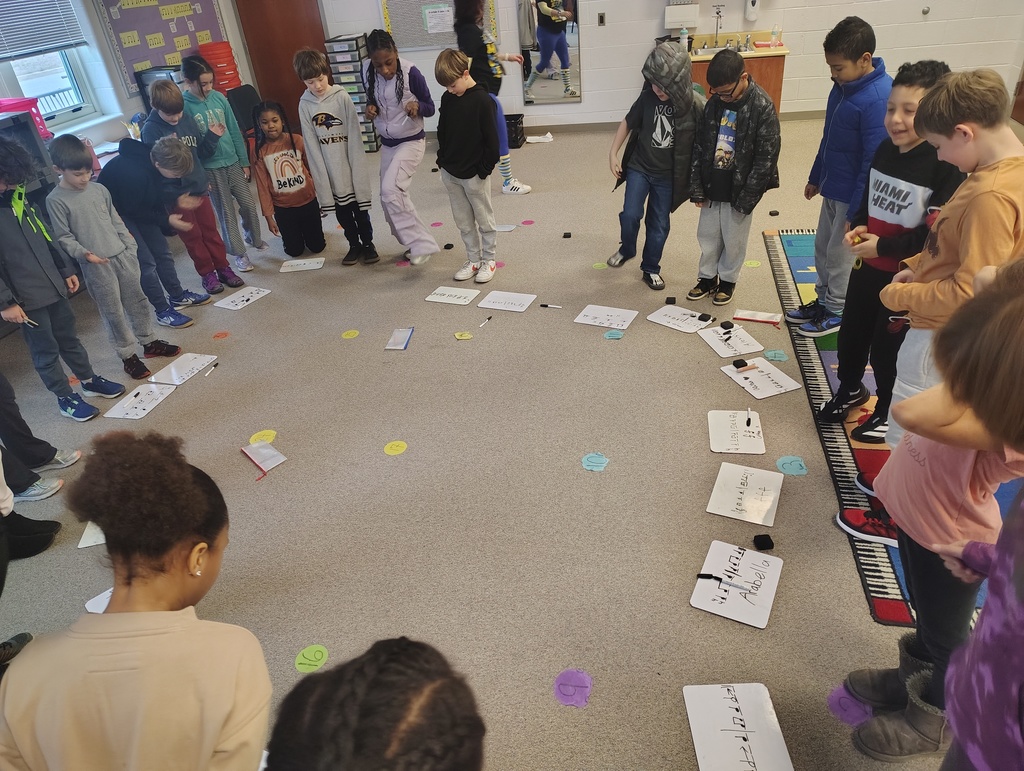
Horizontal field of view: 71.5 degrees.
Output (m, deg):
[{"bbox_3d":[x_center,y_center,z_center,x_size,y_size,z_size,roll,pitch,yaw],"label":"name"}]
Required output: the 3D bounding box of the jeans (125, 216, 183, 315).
[{"bbox_3d":[-2.188,-0.777,4.374,0.300,0.650,0.340,1,33,10],"label":"jeans"}]

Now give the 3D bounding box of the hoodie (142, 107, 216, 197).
[{"bbox_3d":[-2.054,-1.465,4.454,0.330,0.530,0.430,22,42,36],"label":"hoodie"}]

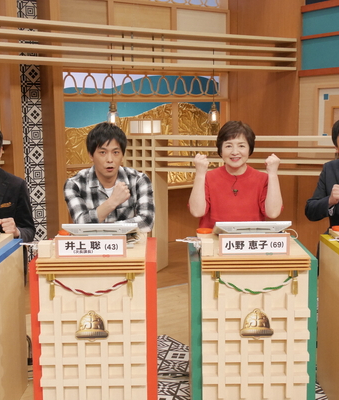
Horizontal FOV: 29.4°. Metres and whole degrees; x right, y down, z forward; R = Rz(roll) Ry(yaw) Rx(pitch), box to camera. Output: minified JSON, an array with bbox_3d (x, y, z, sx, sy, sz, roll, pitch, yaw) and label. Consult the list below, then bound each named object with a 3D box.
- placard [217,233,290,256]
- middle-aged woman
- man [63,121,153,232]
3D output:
[{"bbox_3d":[0.363,0.190,2.772,0.302,0.094,0.040,0,7,1],"label":"placard"},{"bbox_3d":[0.343,0.259,3.310,0.490,1.290,0.720,0,7,4],"label":"middle-aged woman"},{"bbox_3d":[-0.297,0.259,3.309,0.480,1.300,0.780,-1,7,-3],"label":"man"}]

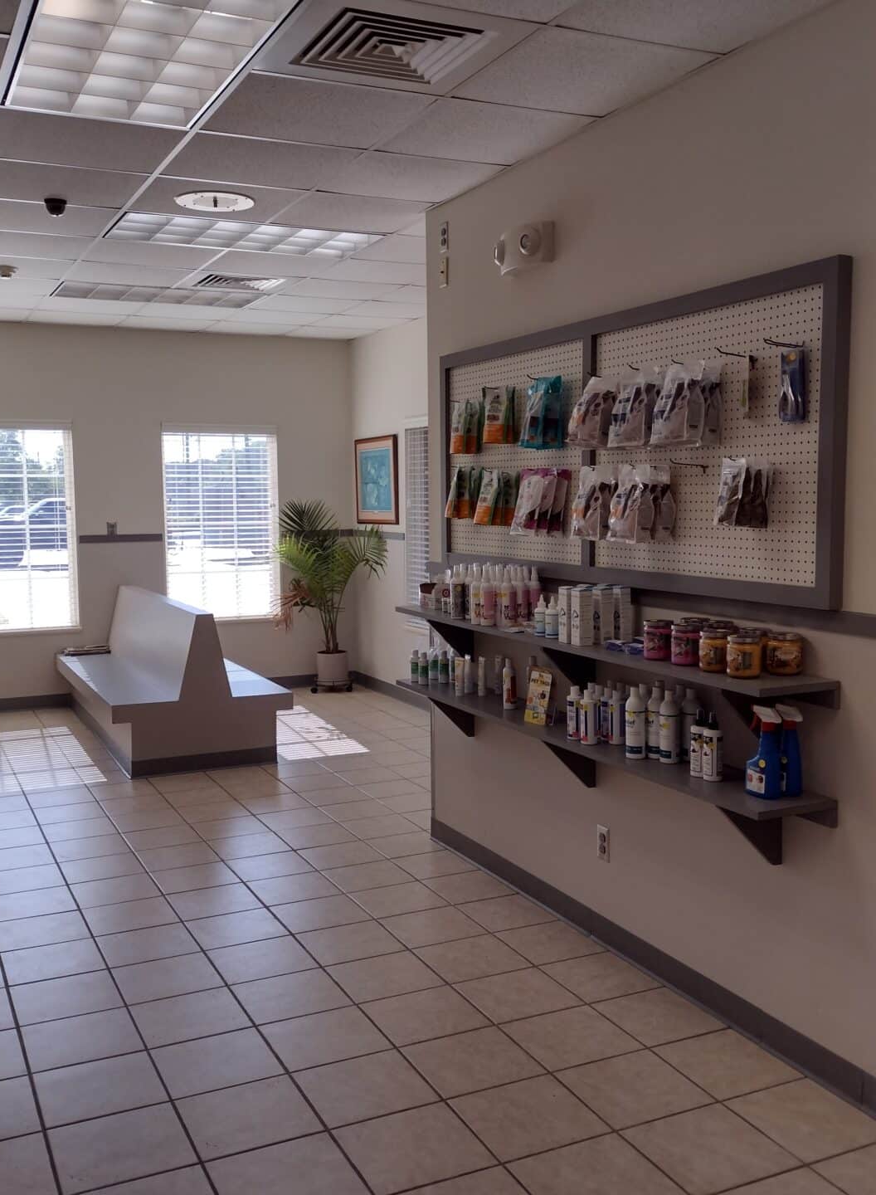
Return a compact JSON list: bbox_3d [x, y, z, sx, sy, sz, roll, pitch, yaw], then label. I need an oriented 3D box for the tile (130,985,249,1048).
[{"bbox_3d":[-0.715,1.215,3.590,0.305,0.010,0.305,-3,5,-24],"label":"tile"}]

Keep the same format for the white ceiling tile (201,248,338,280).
[{"bbox_3d":[-0.867,-1.730,6.427,0.603,0.018,0.603,-3,6,-24],"label":"white ceiling tile"}]

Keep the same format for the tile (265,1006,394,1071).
[{"bbox_3d":[-0.318,1.251,3.523,0.307,0.010,0.307,-3,6,-24],"label":"tile"}]

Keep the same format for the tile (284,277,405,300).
[{"bbox_3d":[-0.544,-1.776,7.139,0.600,0.020,0.600,-3,6,-25],"label":"tile"}]

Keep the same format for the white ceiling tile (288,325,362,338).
[{"bbox_3d":[-0.793,-1.959,9.169,0.590,0.015,0.600,-3,5,-25],"label":"white ceiling tile"}]

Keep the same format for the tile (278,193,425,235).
[{"bbox_3d":[-0.345,-1.625,5.224,0.575,0.020,0.600,-3,5,-25],"label":"tile"}]

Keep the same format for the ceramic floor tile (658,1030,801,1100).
[{"bbox_3d":[0.756,1.231,3.271,0.280,0.010,0.310,-3,5,-24],"label":"ceramic floor tile"}]

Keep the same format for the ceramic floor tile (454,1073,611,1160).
[{"bbox_3d":[0.226,1.289,3.080,0.307,0.010,0.307,-3,6,-24],"label":"ceramic floor tile"}]

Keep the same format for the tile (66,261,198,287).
[{"bbox_3d":[-1.665,-1.738,6.674,0.605,0.018,0.605,-3,5,-24],"label":"tile"}]

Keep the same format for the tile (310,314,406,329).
[{"bbox_3d":[-0.534,-1.884,8.480,0.530,0.020,0.600,-3,6,-25],"label":"tile"}]

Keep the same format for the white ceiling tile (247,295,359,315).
[{"bbox_3d":[-0.797,-1.827,7.691,0.600,0.020,0.600,-3,5,-25],"label":"white ceiling tile"}]

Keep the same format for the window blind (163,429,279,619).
[{"bbox_3d":[-1.578,-0.542,9.136,0.860,1.360,0.050,-3,5,-25],"label":"window blind"}]

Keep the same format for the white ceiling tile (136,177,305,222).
[{"bbox_3d":[-0.891,-1.601,4.976,0.600,0.020,0.600,-3,6,-25],"label":"white ceiling tile"}]

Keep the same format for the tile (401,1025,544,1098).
[{"bbox_3d":[0.094,1.261,3.373,0.307,0.010,0.307,-3,6,-24],"label":"tile"}]

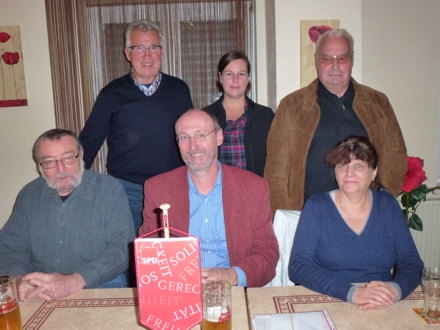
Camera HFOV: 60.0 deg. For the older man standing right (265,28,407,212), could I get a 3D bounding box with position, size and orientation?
[{"bbox_3d":[0.560,0.200,1.900,0.670,1.700,0.380,0,9,10],"label":"older man standing right"}]

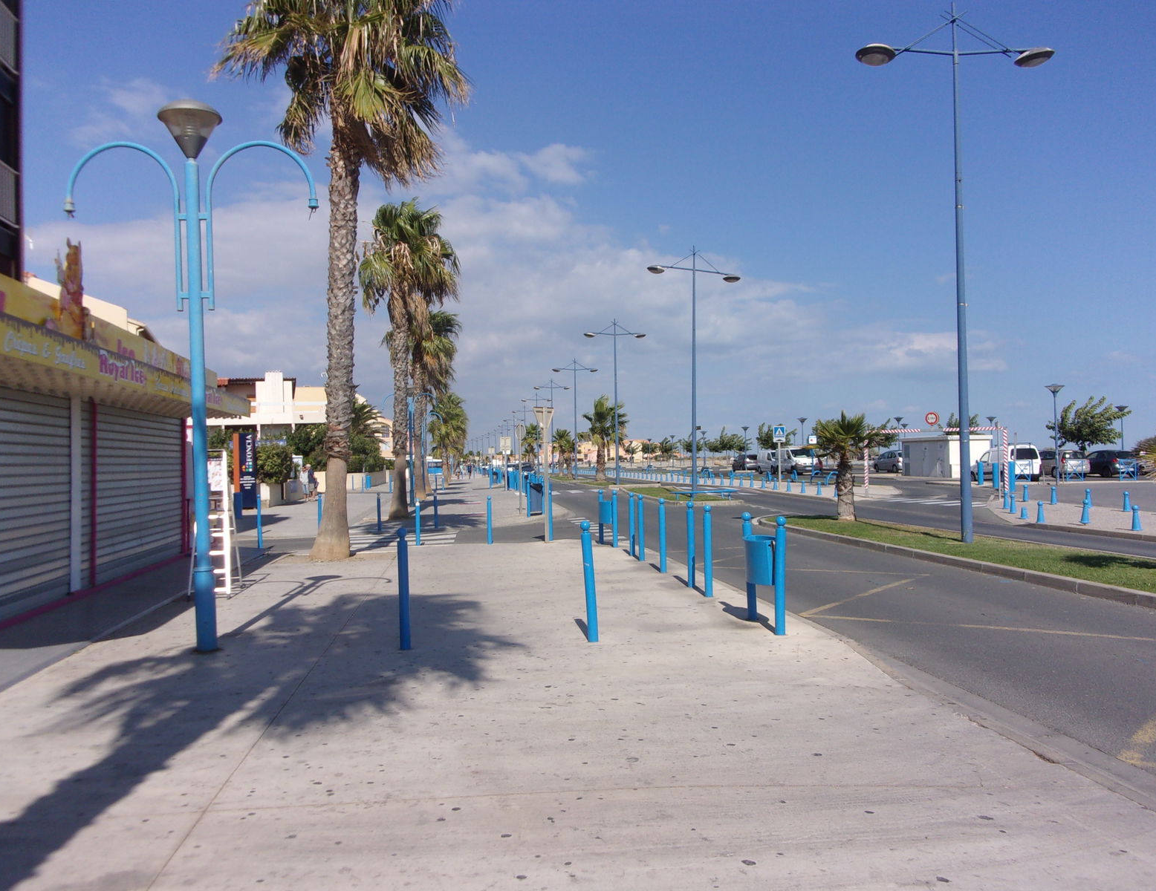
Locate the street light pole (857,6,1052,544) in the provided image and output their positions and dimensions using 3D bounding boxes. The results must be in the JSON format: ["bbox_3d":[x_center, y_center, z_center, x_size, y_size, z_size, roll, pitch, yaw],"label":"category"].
[{"bbox_3d":[6.930,-3.120,17.500,3.600,9.770,0.700,-1,-1,-3],"label":"street light pole"}]

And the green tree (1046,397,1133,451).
[{"bbox_3d":[29.747,-0.514,56.000,4.900,4.500,4.600,-1,-1,-7],"label":"green tree"}]

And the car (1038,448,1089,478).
[{"bbox_3d":[27.687,1.081,56.098,1.770,1.600,4.200,-1,-1,-7],"label":"car"}]

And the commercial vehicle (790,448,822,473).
[{"bbox_3d":[16.624,1.226,73.400,1.950,1.970,4.800,-1,-1,-7],"label":"commercial vehicle"}]

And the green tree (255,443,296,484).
[{"bbox_3d":[-12.964,0.778,41.300,1.750,1.800,1.700,-1,-1,-7],"label":"green tree"}]

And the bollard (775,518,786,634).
[{"bbox_3d":[1.817,1.177,8.676,0.100,1.070,0.100,-1,-1,-7],"label":"bollard"}]

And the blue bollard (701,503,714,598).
[{"bbox_3d":[1.508,1.230,11.150,0.093,1.070,0.093,-1,-1,-7],"label":"blue bollard"}]

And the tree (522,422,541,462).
[{"bbox_3d":[-5.833,0.177,122.000,2.600,6.100,2.600,-1,-1,-7],"label":"tree"}]

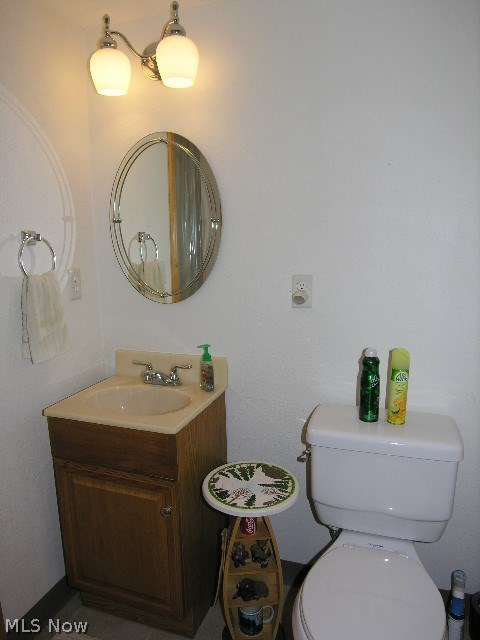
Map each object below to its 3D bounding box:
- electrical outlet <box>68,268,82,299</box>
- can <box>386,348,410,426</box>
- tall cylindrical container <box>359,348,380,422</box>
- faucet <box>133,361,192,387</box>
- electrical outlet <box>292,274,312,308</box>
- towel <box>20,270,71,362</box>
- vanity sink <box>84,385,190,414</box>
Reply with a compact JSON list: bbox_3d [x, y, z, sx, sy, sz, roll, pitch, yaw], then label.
[{"bbox_3d":[-0.623,-0.134,1.688,0.010,0.115,0.071,2,11,19],"label":"electrical outlet"},{"bbox_3d":[0.503,0.210,1.406,0.058,0.239,0.058,0,10,6],"label":"can"},{"bbox_3d":[0.423,0.209,1.431,0.060,0.236,0.060,-1,10,0],"label":"tall cylindrical container"},{"bbox_3d":[-0.311,0.214,1.708,0.260,0.085,0.105,2,11,19],"label":"faucet"},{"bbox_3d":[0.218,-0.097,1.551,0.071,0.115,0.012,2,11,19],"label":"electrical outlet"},{"bbox_3d":[-0.652,-0.011,1.493,0.058,0.292,0.185,2,11,19],"label":"towel"},{"bbox_3d":[-0.361,0.343,1.590,0.390,0.130,0.268,2,11,19],"label":"vanity sink"}]

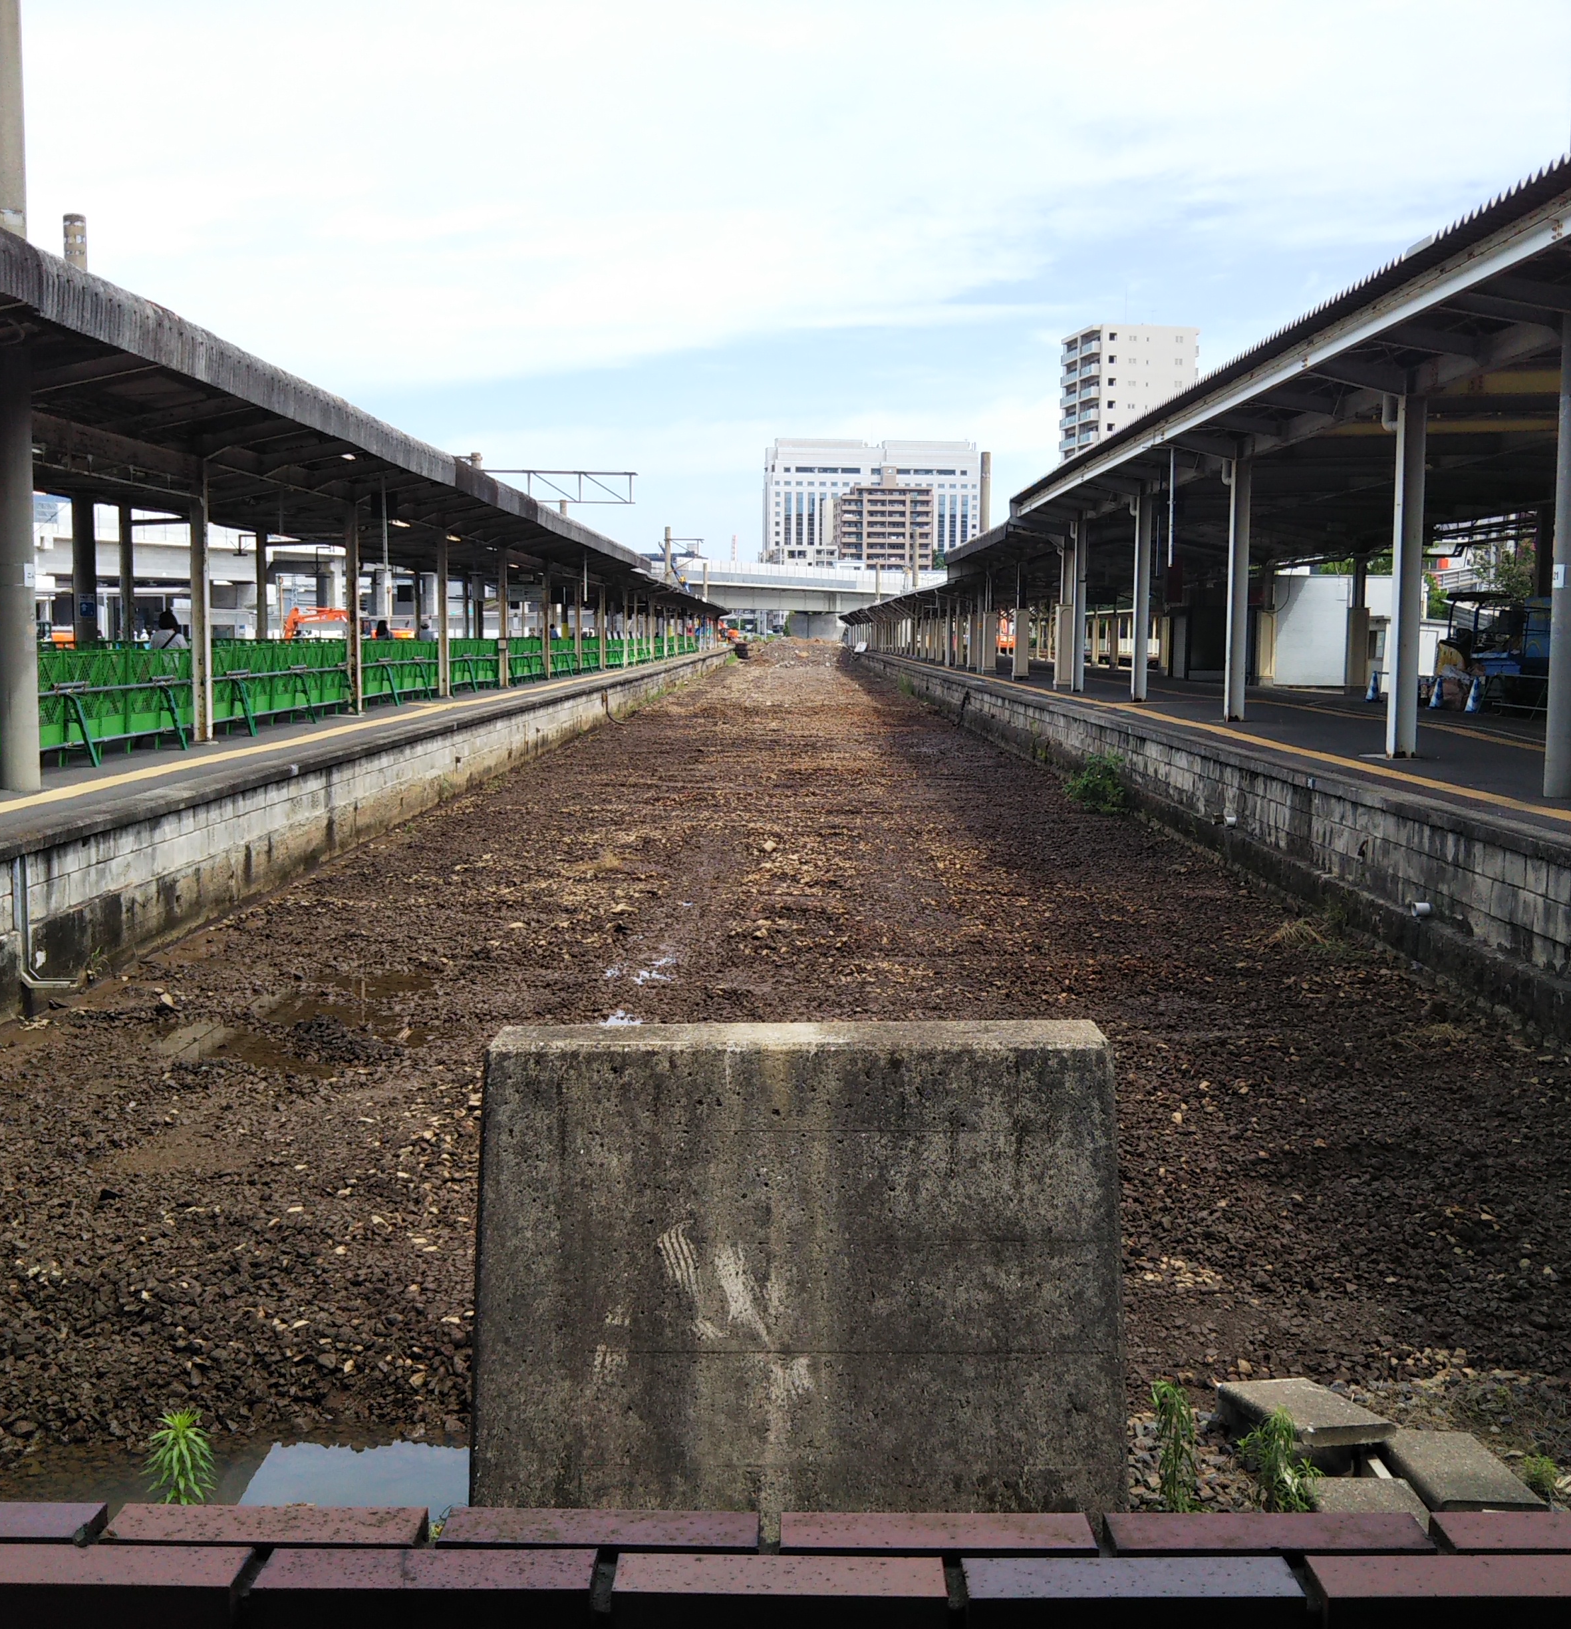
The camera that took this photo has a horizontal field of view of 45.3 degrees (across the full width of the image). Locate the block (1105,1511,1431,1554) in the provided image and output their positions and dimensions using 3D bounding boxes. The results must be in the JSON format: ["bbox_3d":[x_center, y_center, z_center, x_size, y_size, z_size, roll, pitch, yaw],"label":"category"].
[{"bbox_3d":[0.326,0.516,1.273,0.212,0.065,0.053,0,6,0],"label":"block"}]

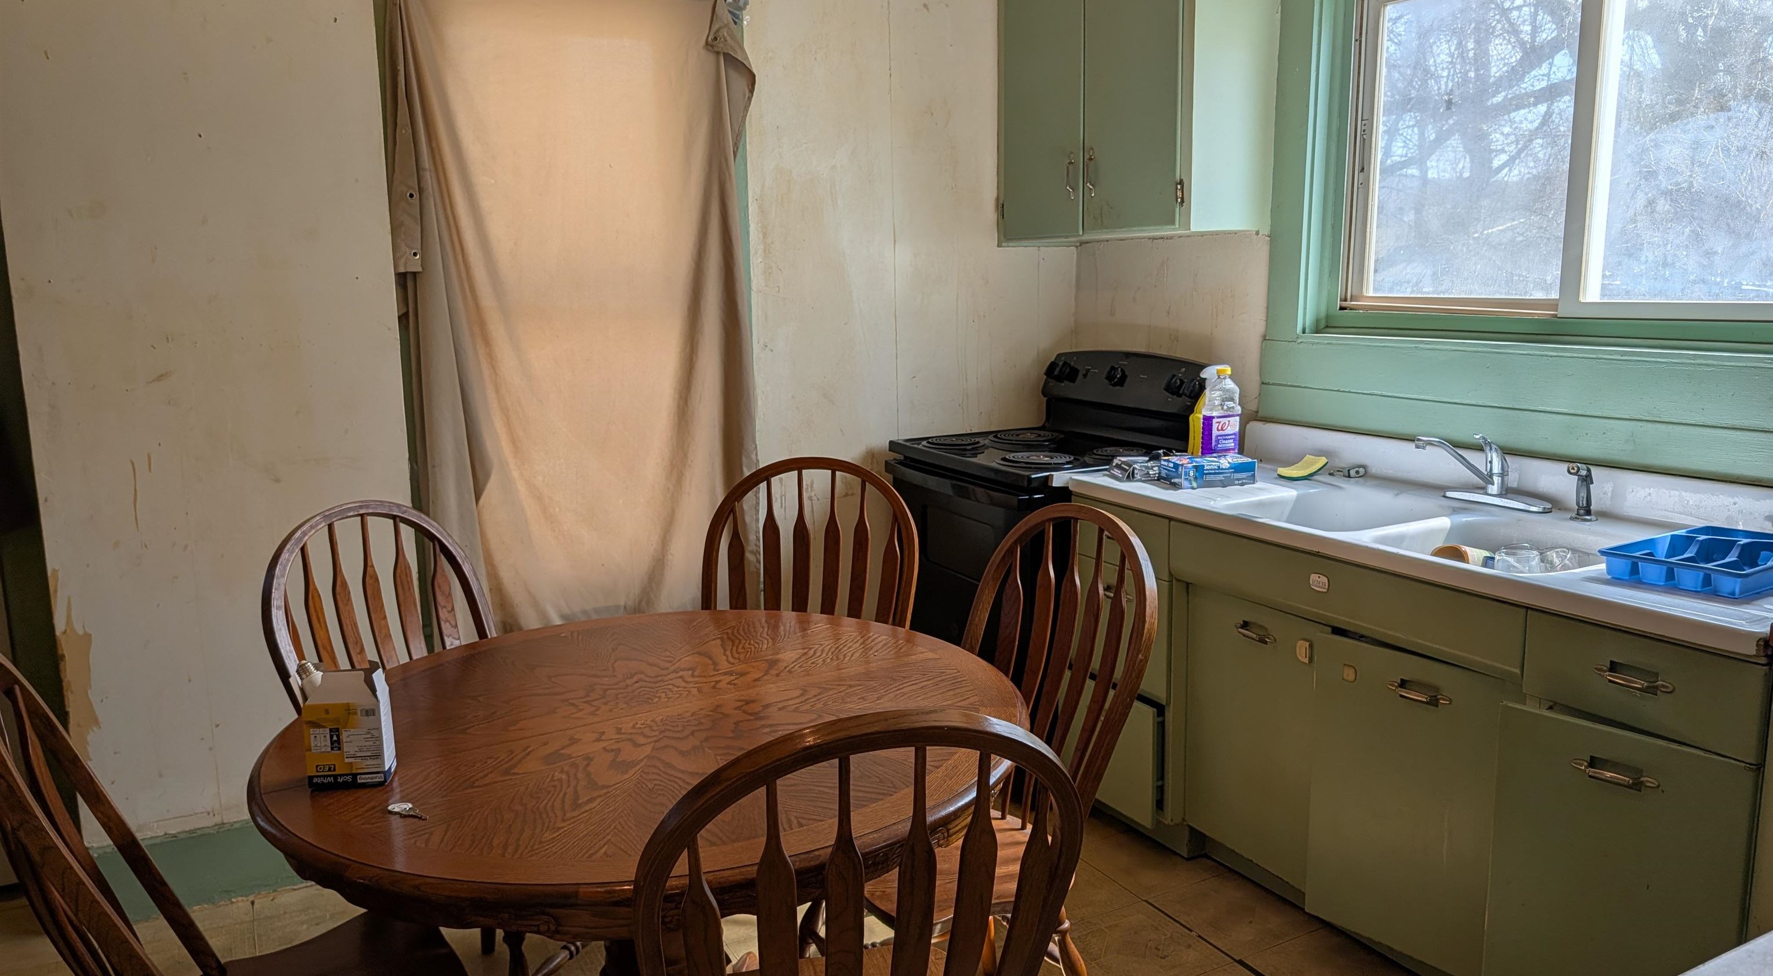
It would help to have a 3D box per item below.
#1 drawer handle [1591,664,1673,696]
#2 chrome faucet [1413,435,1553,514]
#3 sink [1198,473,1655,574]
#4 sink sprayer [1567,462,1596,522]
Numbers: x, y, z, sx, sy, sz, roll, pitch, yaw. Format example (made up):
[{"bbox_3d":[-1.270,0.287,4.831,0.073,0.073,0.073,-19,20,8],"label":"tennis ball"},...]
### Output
[{"bbox_3d":[1.219,0.312,2.011,0.030,0.025,0.125,-7,12,-28],"label":"drawer handle"},{"bbox_3d":[1.331,-0.038,2.799,0.220,0.165,0.250,-6,11,-24],"label":"chrome faucet"},{"bbox_3d":[1.171,0.160,2.696,0.490,0.190,0.840,-7,12,-28],"label":"sink"},{"bbox_3d":[1.497,0.007,2.648,0.055,0.122,0.045,-6,11,-24],"label":"sink sprayer"}]

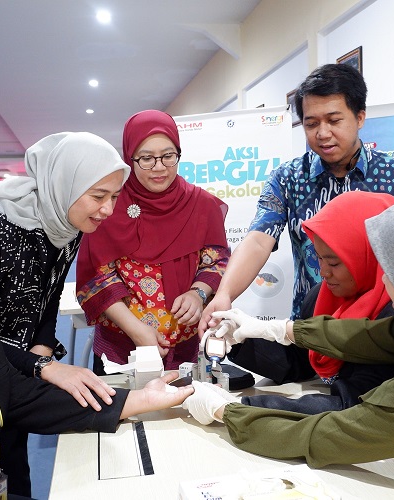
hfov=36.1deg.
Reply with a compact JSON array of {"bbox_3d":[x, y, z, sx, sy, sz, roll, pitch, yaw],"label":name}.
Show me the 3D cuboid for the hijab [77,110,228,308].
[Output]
[{"bbox_3d":[-0.133,-0.127,1.850,0.460,0.600,0.340,-2,4,-10],"label":"hijab"}]

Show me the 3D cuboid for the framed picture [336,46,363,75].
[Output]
[{"bbox_3d":[1.052,-1.214,4.180,0.030,0.270,0.370,-2,4,-11],"label":"framed picture"}]

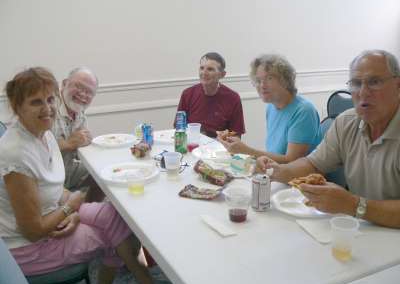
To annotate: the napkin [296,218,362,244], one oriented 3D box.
[{"bbox_3d":[0.435,0.284,1.404,0.170,0.008,0.195,-4,14,-15],"label":"napkin"}]

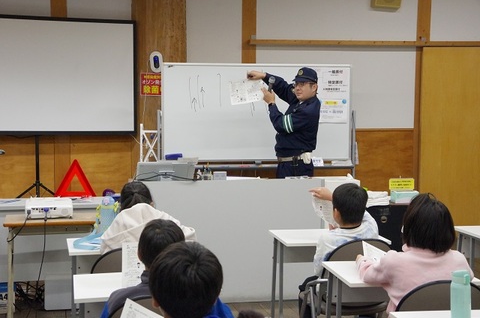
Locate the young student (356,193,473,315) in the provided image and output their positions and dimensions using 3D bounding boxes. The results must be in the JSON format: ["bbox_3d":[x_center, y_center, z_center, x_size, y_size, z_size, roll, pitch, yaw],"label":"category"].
[{"bbox_3d":[0.768,0.732,3.460,0.470,1.150,0.620,-1,5,-13],"label":"young student"}]

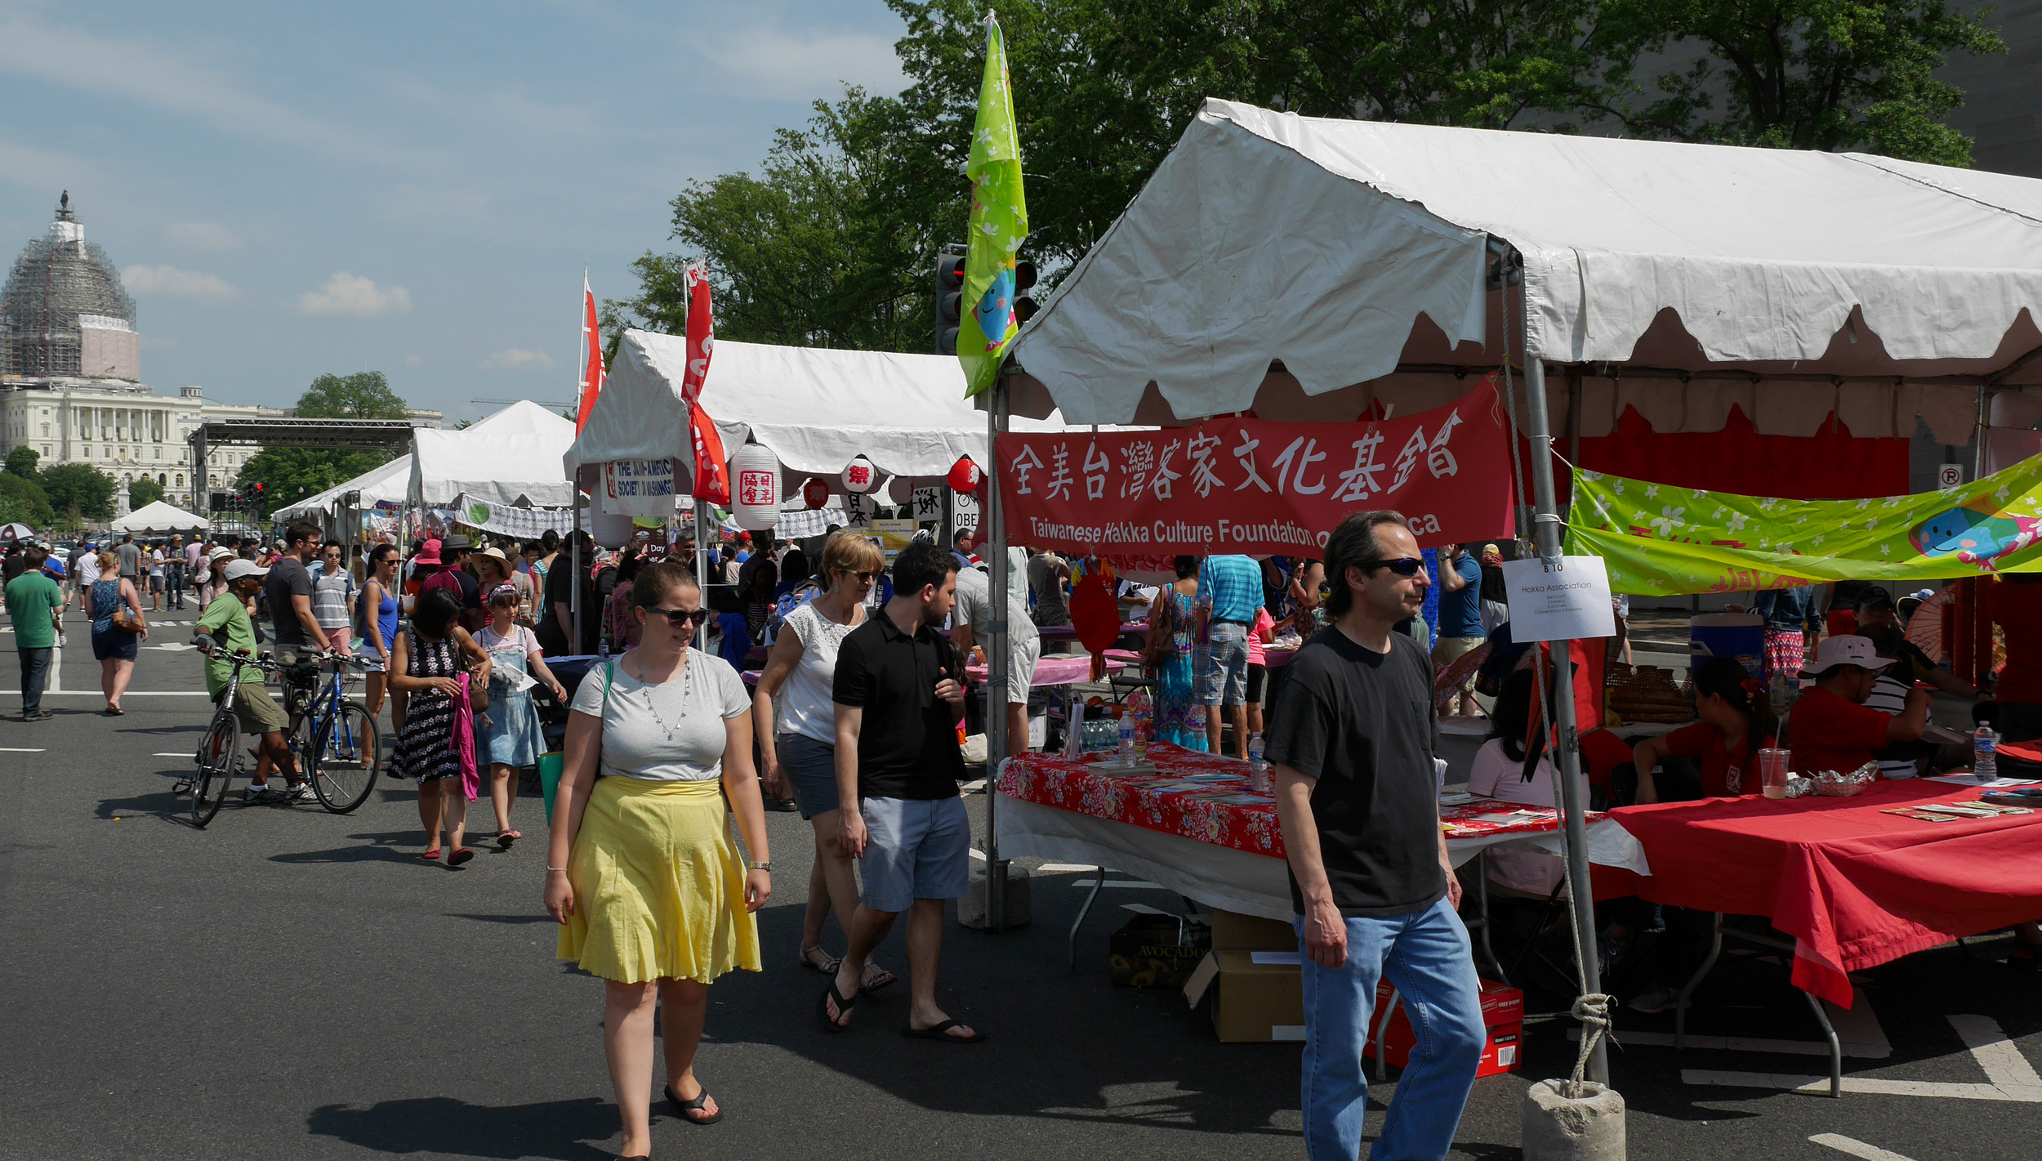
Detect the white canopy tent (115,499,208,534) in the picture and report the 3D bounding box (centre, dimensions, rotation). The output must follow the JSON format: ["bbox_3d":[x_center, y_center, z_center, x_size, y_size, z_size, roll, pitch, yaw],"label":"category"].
[{"bbox_3d":[-25.978,-0.887,56.993,3.100,3.000,3.100,0,1,-26],"label":"white canopy tent"}]

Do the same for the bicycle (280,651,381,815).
[{"bbox_3d":[-4.437,0.904,12.029,0.600,1.030,1.700,6,-3,-37],"label":"bicycle"}]

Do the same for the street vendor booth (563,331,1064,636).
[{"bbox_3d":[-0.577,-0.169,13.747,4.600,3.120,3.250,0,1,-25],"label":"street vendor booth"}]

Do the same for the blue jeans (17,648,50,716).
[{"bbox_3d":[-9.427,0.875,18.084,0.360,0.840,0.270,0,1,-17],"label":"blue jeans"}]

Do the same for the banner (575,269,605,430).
[{"bbox_3d":[-3.228,-1.521,14.179,0.400,1.750,0.250,3,1,-18],"label":"banner"}]

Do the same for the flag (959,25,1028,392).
[{"bbox_3d":[-0.116,-1.564,7.877,0.330,1.650,0.280,0,1,-12],"label":"flag"}]

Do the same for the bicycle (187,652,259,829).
[{"bbox_3d":[-4.909,0.919,11.526,0.600,1.030,1.700,12,-4,-25],"label":"bicycle"}]

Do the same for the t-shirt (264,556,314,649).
[{"bbox_3d":[-4.844,0.148,12.504,0.310,0.640,0.460,-1,1,-32],"label":"t-shirt"}]

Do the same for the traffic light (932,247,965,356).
[{"bbox_3d":[-0.628,-2.683,18.361,0.360,1.040,0.420,0,1,-27],"label":"traffic light"}]

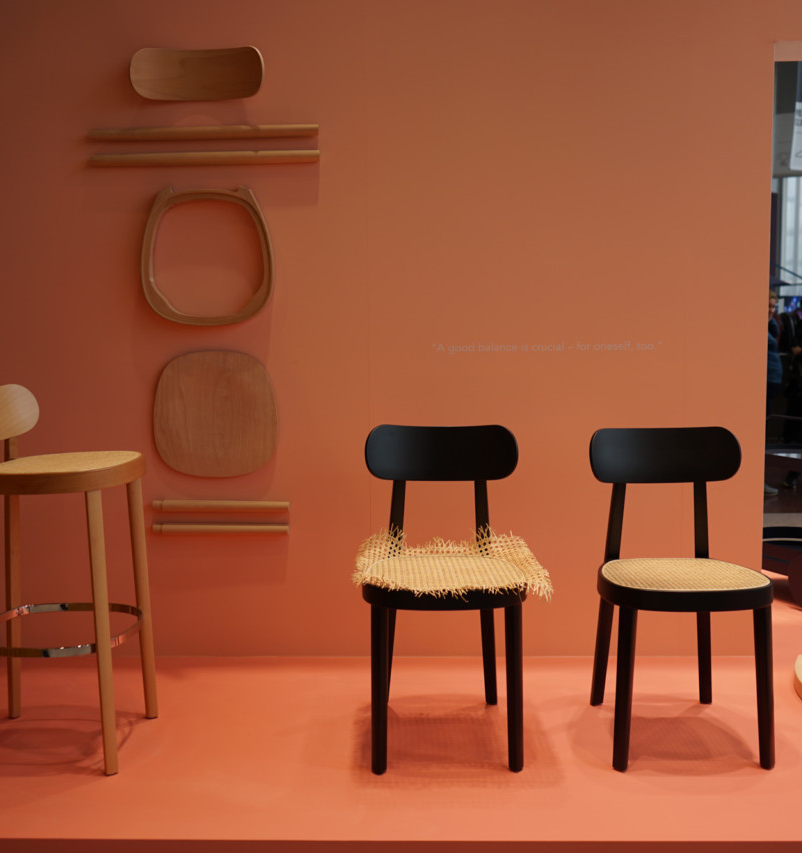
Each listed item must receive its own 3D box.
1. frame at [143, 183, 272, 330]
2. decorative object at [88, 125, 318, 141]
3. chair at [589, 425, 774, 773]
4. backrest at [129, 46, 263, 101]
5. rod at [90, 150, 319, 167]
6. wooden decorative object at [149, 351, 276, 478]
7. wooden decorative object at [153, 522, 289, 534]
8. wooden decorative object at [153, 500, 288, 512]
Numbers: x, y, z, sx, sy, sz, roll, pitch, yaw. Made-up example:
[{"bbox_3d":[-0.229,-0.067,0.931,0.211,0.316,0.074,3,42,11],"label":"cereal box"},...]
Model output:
[{"bbox_3d":[-0.627,-0.549,3.218,0.432,0.447,0.050,0,6,2],"label":"frame"},{"bbox_3d":[-0.633,-0.941,3.192,0.742,0.042,0.043,0,6,2],"label":"decorative object"},{"bbox_3d":[0.745,0.435,2.696,0.445,0.831,0.503,-1,6,0],"label":"chair"},{"bbox_3d":[-0.642,-1.112,3.135,0.421,0.167,0.085,0,6,2],"label":"backrest"},{"bbox_3d":[-0.632,-0.860,3.201,0.743,0.042,0.043,0,6,2],"label":"rod"},{"bbox_3d":[-0.615,-0.043,3.292,0.415,0.418,0.025,0,6,2],"label":"wooden decorative object"},{"bbox_3d":[-0.600,0.339,3.326,0.457,0.035,0.036,0,6,2],"label":"wooden decorative object"},{"bbox_3d":[-0.600,0.265,3.319,0.459,0.035,0.036,0,6,2],"label":"wooden decorative object"}]

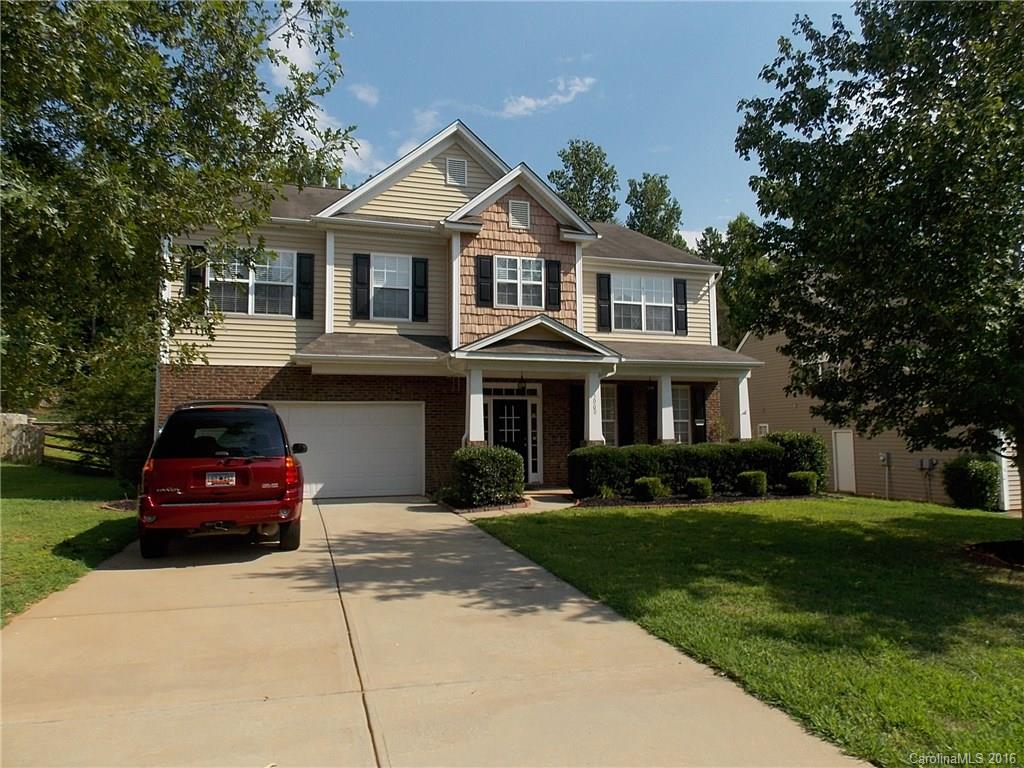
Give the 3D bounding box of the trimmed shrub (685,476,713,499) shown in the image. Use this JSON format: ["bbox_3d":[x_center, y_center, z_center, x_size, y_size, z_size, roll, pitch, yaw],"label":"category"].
[{"bbox_3d":[4.095,2.217,14.960,0.580,0.490,0.560,1,-4,-19],"label":"trimmed shrub"}]

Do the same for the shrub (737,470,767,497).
[{"bbox_3d":[5.420,2.192,15.422,0.640,0.580,0.600,1,-4,-19],"label":"shrub"}]

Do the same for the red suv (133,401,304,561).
[{"bbox_3d":[-4.286,1.368,10.596,1.920,1.920,5.100,1,-4,-19],"label":"red suv"}]

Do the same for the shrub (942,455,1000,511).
[{"bbox_3d":[12.309,2.540,18.281,1.360,1.450,1.340,1,-4,-19],"label":"shrub"}]

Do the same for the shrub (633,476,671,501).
[{"bbox_3d":[3.011,2.193,14.711,0.720,0.520,0.650,1,-4,-19],"label":"shrub"}]

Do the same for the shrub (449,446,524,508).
[{"bbox_3d":[-0.530,1.855,14.096,1.480,1.200,1.380,1,-4,-19],"label":"shrub"}]

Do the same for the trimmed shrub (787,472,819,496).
[{"bbox_3d":[6.691,2.221,15.692,0.680,0.540,0.640,1,-4,-19],"label":"trimmed shrub"}]

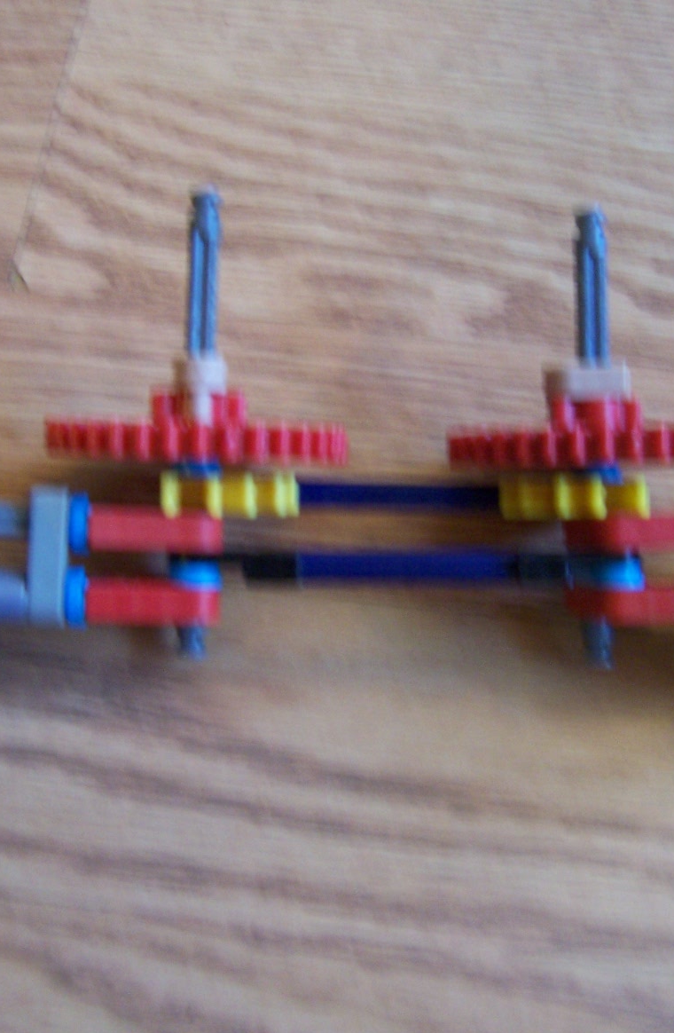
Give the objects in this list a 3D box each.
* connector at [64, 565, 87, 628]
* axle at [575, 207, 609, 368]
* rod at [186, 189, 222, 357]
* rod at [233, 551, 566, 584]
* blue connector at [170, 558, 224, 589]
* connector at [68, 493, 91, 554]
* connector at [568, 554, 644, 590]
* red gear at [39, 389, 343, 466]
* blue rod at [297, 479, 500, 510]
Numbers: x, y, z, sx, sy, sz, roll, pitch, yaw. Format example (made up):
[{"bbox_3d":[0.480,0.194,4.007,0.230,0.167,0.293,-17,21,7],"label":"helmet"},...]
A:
[{"bbox_3d":[-0.048,0.015,0.242,0.004,0.010,0.010,1,90,-9],"label":"connector"},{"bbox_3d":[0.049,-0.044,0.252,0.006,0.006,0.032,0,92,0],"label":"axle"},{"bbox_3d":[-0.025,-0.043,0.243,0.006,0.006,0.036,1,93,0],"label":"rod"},{"bbox_3d":[0.012,0.009,0.237,0.060,0.006,0.006,0,90,-2],"label":"rod"},{"bbox_3d":[-0.026,0.011,0.246,0.010,0.010,0.004,1,93,0],"label":"blue connector"},{"bbox_3d":[-0.047,0.001,0.239,0.004,0.011,0.011,2,90,-8],"label":"connector"},{"bbox_3d":[0.050,0.010,0.241,0.013,0.013,0.006,0,92,0],"label":"connector"},{"bbox_3d":[-0.026,-0.017,0.244,0.056,0.056,0.013,1,93,0],"label":"red gear"},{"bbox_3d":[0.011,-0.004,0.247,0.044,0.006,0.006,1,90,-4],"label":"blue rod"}]

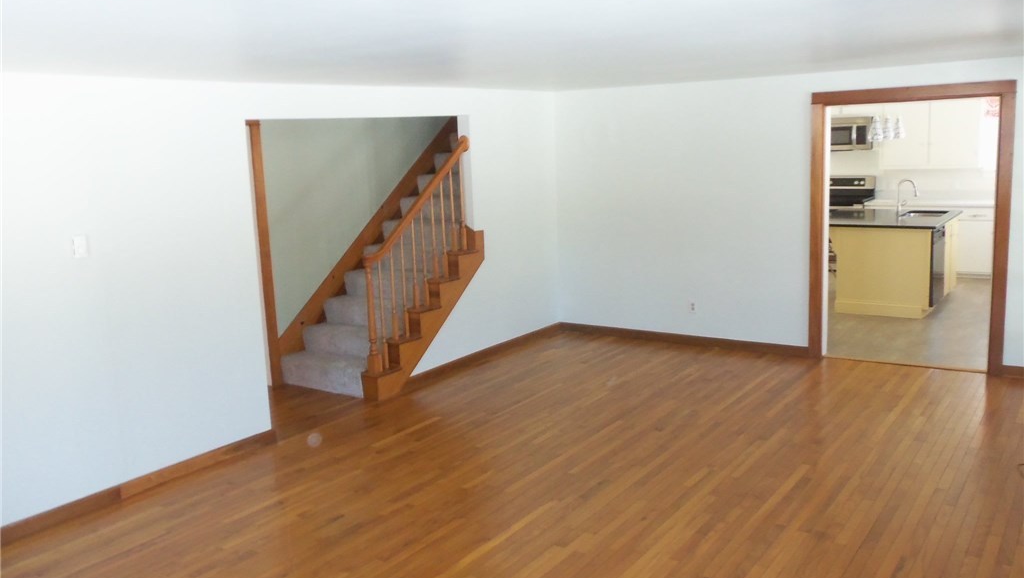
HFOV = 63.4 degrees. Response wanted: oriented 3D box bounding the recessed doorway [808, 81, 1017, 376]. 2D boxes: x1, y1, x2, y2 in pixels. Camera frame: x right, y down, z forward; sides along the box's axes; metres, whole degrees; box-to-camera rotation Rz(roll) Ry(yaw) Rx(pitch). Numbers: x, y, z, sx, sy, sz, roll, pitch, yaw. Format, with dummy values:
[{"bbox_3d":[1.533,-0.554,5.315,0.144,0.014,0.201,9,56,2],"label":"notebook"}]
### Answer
[{"bbox_3d":[3.040,-0.457,6.403,1.413,2.148,0.143,5,12,36],"label":"recessed doorway"}]

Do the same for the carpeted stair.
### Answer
[{"bbox_3d":[-0.744,-0.527,7.454,0.974,2.259,2.806,5,12,36],"label":"carpeted stair"}]

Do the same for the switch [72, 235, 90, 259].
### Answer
[{"bbox_3d":[-2.263,-0.219,4.358,0.015,0.116,0.075,5,12,36],"label":"switch"}]

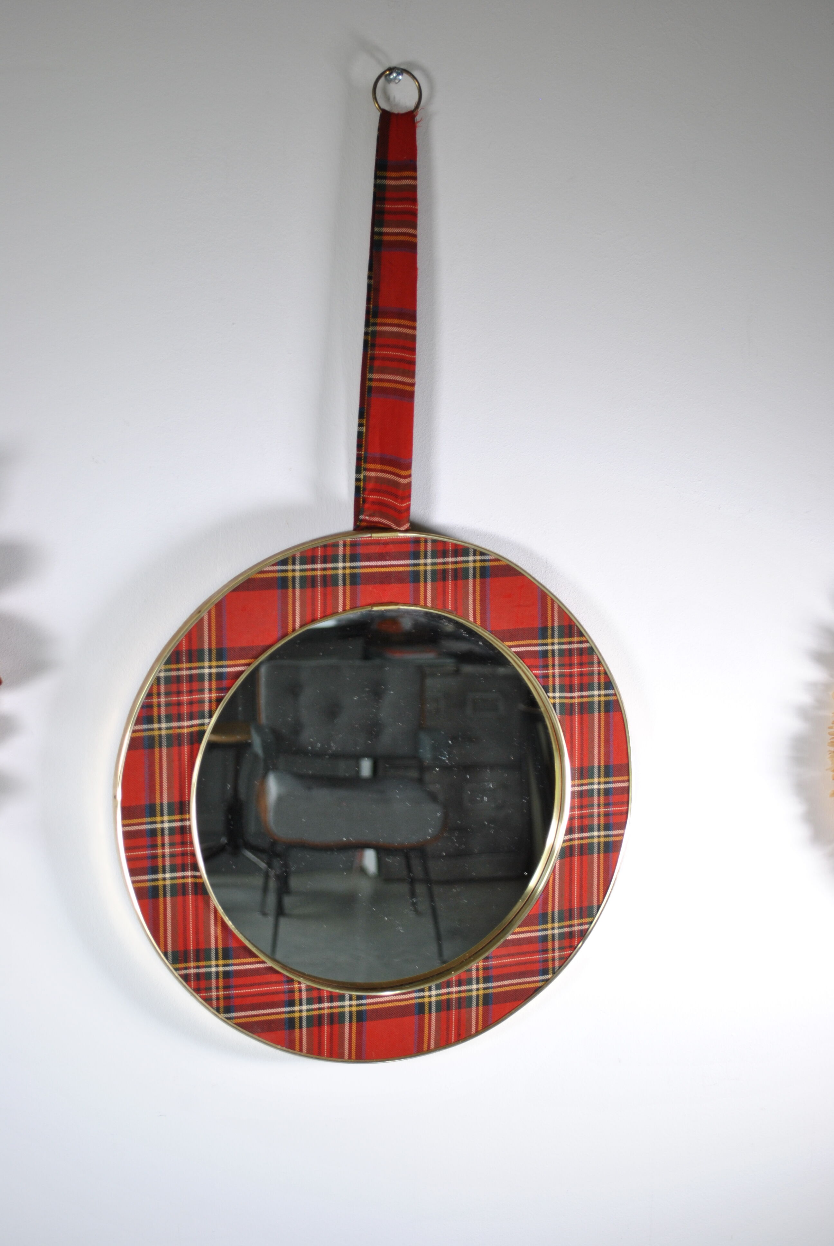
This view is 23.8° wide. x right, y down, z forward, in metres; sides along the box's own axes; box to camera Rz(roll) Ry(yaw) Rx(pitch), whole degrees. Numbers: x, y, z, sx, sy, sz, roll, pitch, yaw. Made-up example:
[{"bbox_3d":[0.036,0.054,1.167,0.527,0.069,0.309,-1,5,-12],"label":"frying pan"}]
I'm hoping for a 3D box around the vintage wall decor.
[{"bbox_3d":[-0.018,-0.026,1.083,0.295,0.541,0.028,-1,6,-18],"label":"vintage wall decor"}]

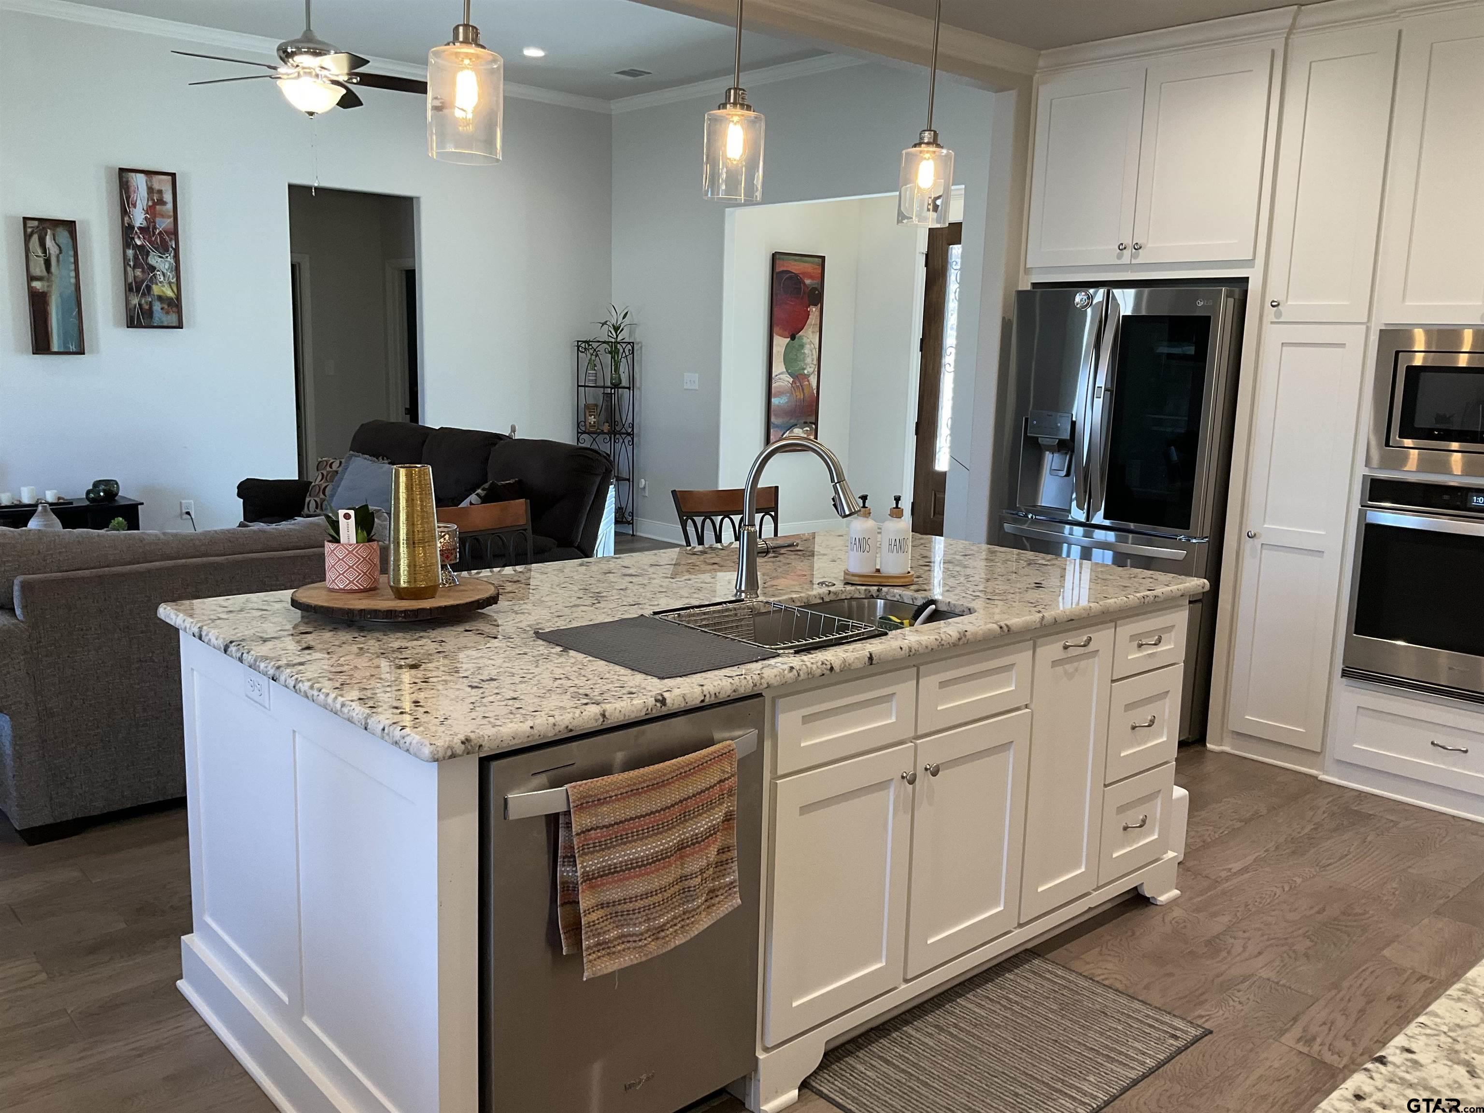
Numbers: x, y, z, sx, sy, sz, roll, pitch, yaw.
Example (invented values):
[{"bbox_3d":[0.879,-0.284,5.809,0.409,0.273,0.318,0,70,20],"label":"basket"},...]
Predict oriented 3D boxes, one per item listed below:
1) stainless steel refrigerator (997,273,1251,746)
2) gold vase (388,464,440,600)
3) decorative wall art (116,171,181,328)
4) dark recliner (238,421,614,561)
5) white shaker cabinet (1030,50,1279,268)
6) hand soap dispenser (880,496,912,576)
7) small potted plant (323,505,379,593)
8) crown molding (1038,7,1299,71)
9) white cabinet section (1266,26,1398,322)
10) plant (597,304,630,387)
[{"bbox_3d":[1.694,-0.201,5.247,0.820,1.775,0.912,-7,13,-42],"label":"stainless steel refrigerator"},{"bbox_3d":[-0.718,-0.053,2.718,0.112,0.286,0.112,-1,10,-15],"label":"gold vase"},{"bbox_3d":[-3.649,-1.896,7.696,0.333,0.949,0.035,-7,13,-42],"label":"decorative wall art"},{"bbox_3d":[-1.722,-0.123,6.511,0.980,1.020,2.350,-7,13,-42],"label":"dark recliner"},{"bbox_3d":[1.792,-1.569,5.119,0.600,0.760,1.010,-7,13,-42],"label":"white shaker cabinet"},{"bbox_3d":[0.417,-0.061,3.362,0.072,0.206,0.074,0,10,-11],"label":"hand soap dispenser"},{"bbox_3d":[-0.877,-0.021,2.796,0.125,0.189,0.120,-1,10,-17],"label":"small potted plant"},{"bbox_3d":[1.590,-1.968,4.789,0.085,0.085,1.110,-7,13,-42],"label":"crown molding"},{"bbox_3d":[2.312,-1.368,4.617,0.560,1.000,0.378,-7,13,-41],"label":"white cabinet section"},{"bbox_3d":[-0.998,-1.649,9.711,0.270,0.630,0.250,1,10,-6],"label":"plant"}]

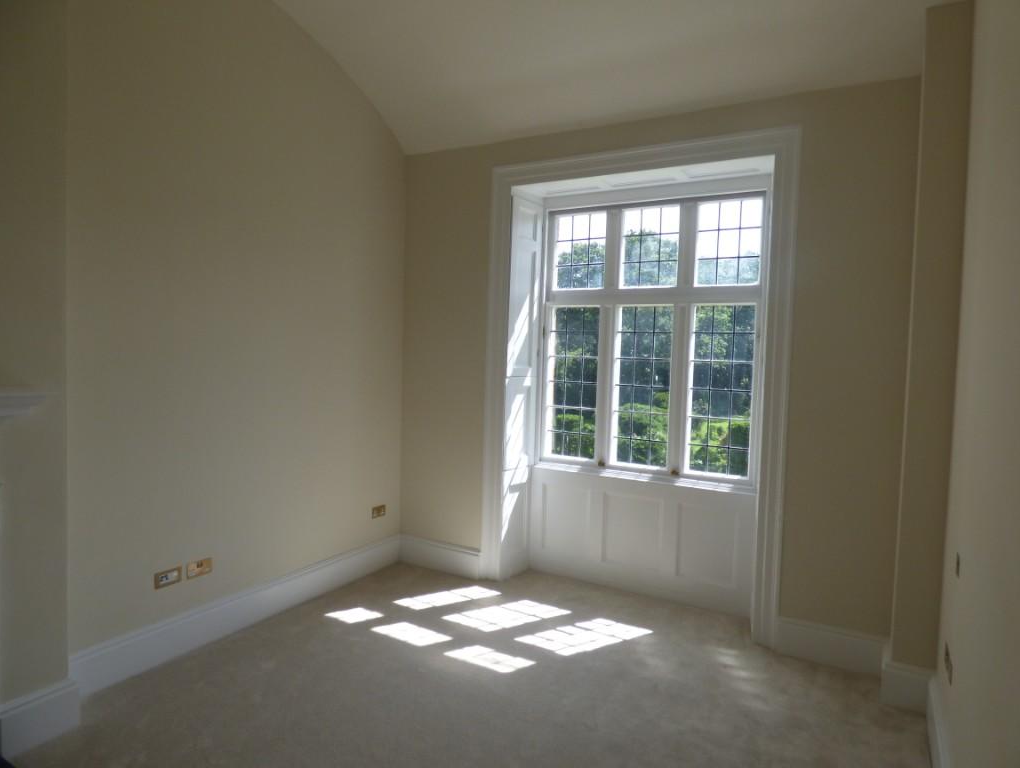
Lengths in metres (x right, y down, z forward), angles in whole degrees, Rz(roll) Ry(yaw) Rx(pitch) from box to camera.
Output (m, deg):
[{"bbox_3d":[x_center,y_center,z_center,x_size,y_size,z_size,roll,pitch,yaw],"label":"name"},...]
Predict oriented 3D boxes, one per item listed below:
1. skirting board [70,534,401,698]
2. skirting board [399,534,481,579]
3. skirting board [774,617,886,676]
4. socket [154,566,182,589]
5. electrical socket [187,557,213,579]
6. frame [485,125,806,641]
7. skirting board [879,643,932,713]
[{"bbox_3d":[-1.500,1.364,3.804,0.030,0.218,2.394,3,3,29],"label":"skirting board"},{"bbox_3d":[-0.575,1.354,4.668,0.793,0.222,0.030,3,3,29],"label":"skirting board"},{"bbox_3d":[1.809,1.483,3.357,0.504,0.220,0.030,3,3,29],"label":"skirting board"},{"bbox_3d":[-1.835,1.035,3.177,0.013,0.081,0.148,3,3,29],"label":"socket"},{"bbox_3d":[-1.750,1.029,3.331,0.013,0.082,0.148,3,3,29],"label":"electrical socket"},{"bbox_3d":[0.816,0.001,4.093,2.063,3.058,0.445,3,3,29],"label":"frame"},{"bbox_3d":[2.021,1.502,3.046,0.212,0.222,0.294,3,3,29],"label":"skirting board"}]

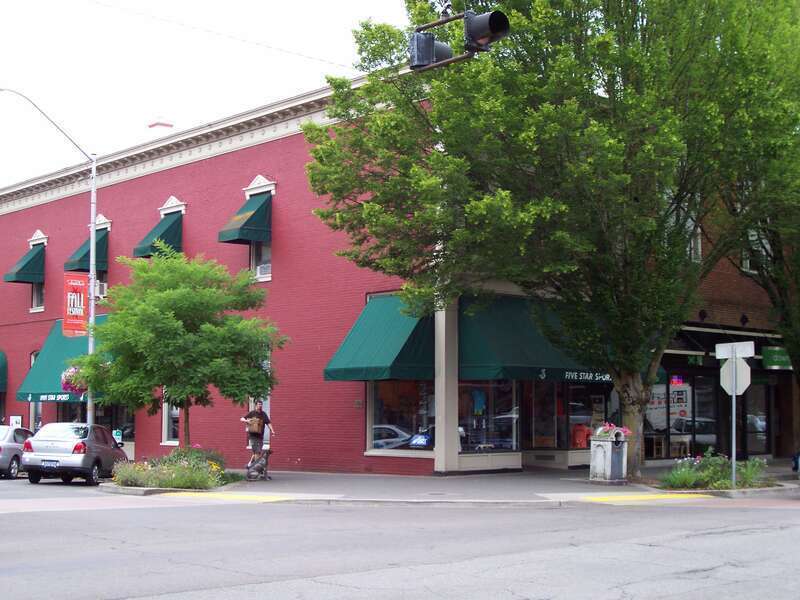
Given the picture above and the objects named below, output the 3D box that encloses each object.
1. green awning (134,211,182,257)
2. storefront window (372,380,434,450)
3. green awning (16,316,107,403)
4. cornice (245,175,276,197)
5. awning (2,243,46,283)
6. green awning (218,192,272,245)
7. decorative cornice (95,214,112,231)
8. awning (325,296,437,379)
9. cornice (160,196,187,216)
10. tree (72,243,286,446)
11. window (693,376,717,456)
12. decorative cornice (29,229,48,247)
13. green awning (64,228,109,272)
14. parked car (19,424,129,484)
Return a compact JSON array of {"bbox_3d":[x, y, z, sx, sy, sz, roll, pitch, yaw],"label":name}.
[{"bbox_3d":[-7.375,-1.954,37.417,1.037,1.511,0.997,5,-7,-42],"label":"green awning"},{"bbox_3d":[0.101,2.748,29.714,0.141,1.823,2.266,5,-7,-42],"label":"storefront window"},{"bbox_3d":[-10.498,1.870,39.716,1.380,2.820,5.600,5,-8,-42],"label":"green awning"},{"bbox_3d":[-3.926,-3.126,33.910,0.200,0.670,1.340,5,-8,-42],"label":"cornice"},{"bbox_3d":[-13.497,-1.296,44.013,1.037,1.511,0.977,5,-7,-42],"label":"awning"},{"bbox_3d":[-4.239,-2.231,33.523,1.060,1.450,1.030,5,-8,-42],"label":"green awning"},{"bbox_3d":[-10.037,-2.549,41.002,0.181,0.665,1.511,5,-7,-42],"label":"decorative cornice"},{"bbox_3d":[-0.494,0.897,29.389,1.410,2.125,2.336,5,-7,-42],"label":"awning"},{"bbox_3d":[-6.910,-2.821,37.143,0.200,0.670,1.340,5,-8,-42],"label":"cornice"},{"bbox_3d":[-5.042,1.426,28.398,4.800,5.450,4.850,0,-5,0],"label":"tree"},{"bbox_3d":[9.119,3.458,36.463,1.208,2.356,0.141,5,-7,-42],"label":"window"},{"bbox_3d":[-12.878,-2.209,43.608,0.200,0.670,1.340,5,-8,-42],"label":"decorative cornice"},{"bbox_3d":[-10.247,-1.624,40.047,1.040,1.430,1.030,5,-8,-42],"label":"green awning"},{"bbox_3d":[-8.288,3.924,31.787,1.660,1.500,4.150,0,-6,4],"label":"parked car"}]

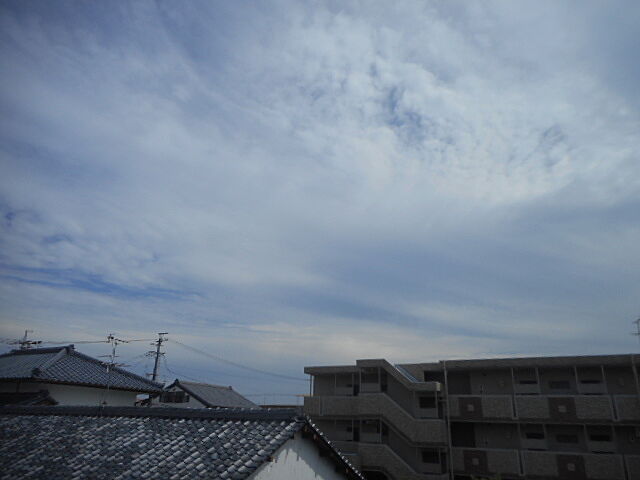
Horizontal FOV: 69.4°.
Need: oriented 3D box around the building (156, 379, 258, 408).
[{"bbox_3d":[-10.129,16.483,39.111,8.200,8.280,6.300,-13,-27,33],"label":"building"}]

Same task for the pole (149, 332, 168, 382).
[{"bbox_3d":[-14.519,13.983,39.131,1.800,12.200,0.800,-10,-25,28],"label":"pole"}]

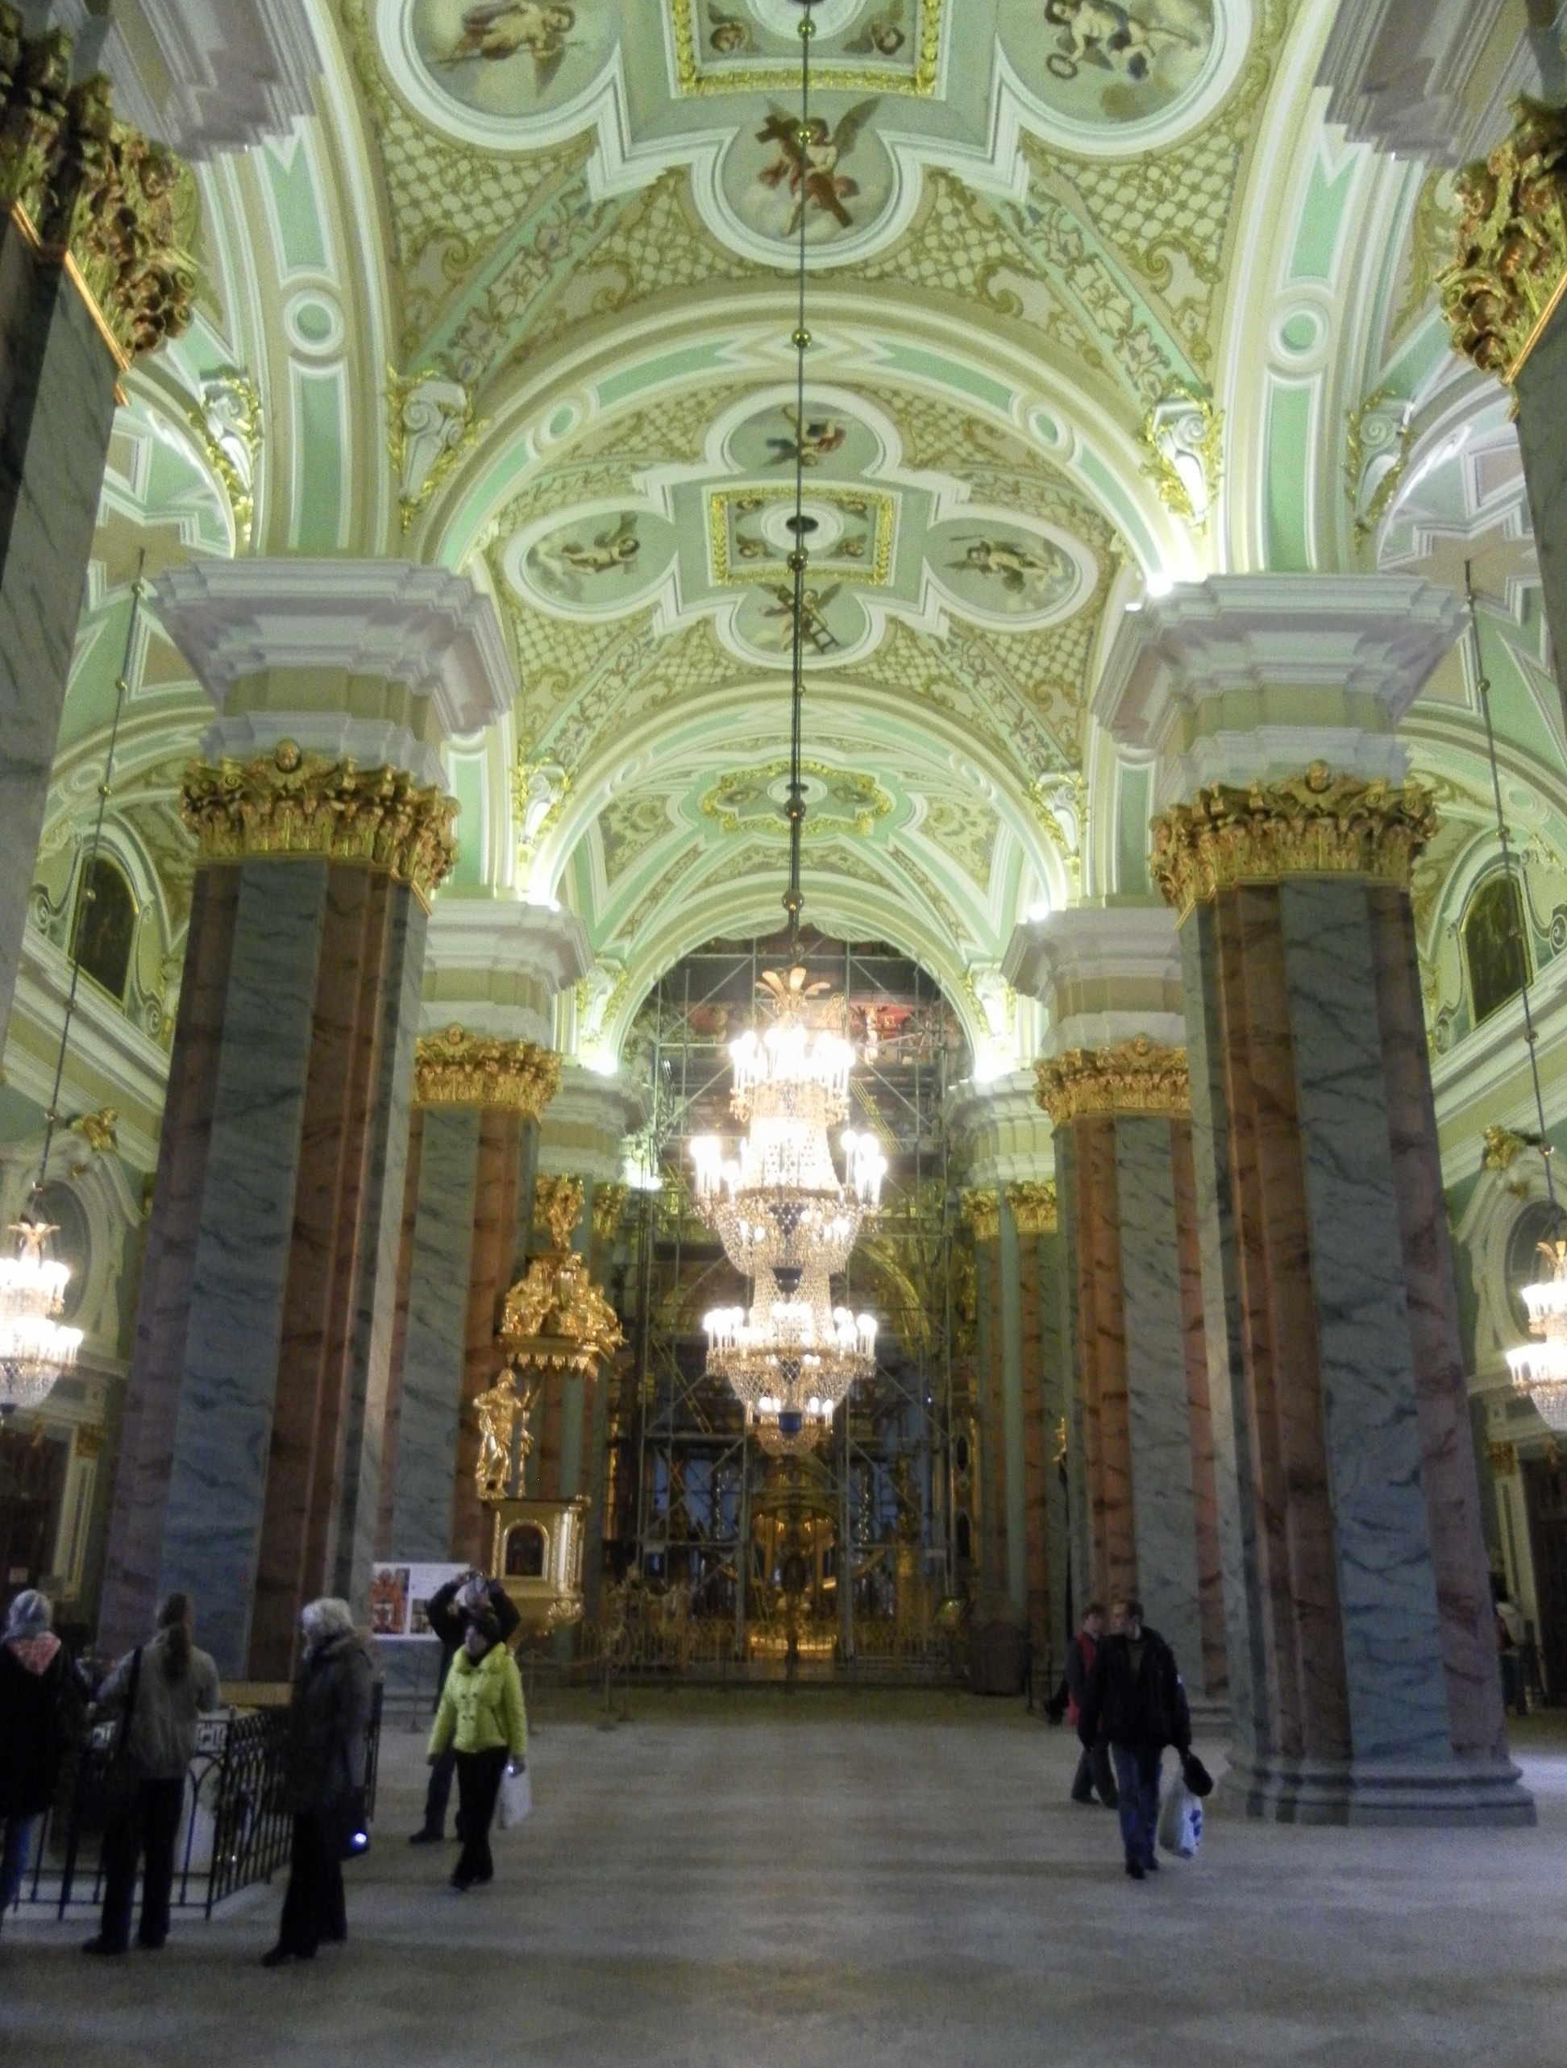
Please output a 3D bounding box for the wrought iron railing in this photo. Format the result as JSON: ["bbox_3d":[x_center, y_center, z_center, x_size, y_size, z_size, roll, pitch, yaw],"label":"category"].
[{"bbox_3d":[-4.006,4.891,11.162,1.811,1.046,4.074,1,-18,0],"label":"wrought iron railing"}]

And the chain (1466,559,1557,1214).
[{"bbox_3d":[9.655,-2.251,22.486,0.151,9.465,0.151,1,-18,0],"label":"chain"}]

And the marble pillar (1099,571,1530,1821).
[{"bbox_3d":[5.226,1.365,16.688,3.440,11.425,3.360,1,-18,0],"label":"marble pillar"}]

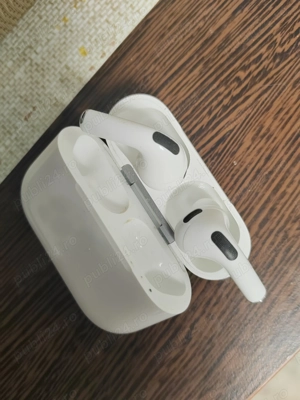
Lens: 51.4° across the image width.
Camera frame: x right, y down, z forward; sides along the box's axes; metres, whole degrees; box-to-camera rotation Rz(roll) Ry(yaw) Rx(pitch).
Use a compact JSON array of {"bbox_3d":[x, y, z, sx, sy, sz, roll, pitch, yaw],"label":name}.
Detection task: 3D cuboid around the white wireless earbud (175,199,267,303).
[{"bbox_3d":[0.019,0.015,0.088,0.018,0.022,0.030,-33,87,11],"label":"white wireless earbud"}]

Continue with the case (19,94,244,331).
[{"bbox_3d":[-0.006,0.005,0.096,0.054,0.035,0.061,-36,83,31],"label":"case"}]

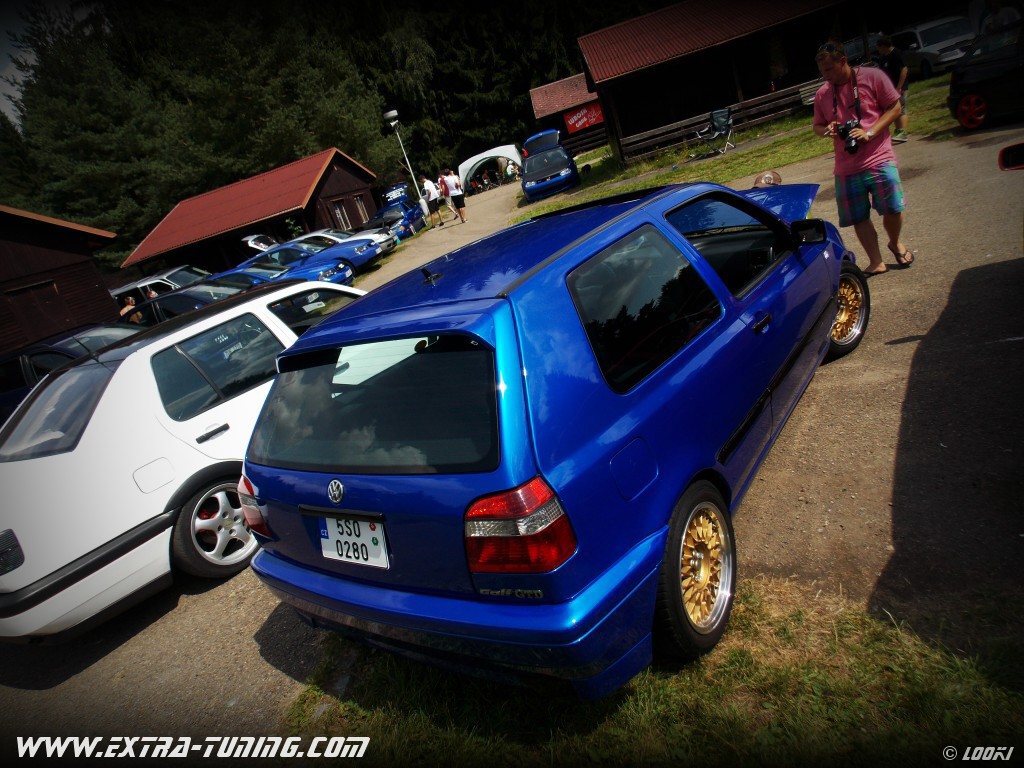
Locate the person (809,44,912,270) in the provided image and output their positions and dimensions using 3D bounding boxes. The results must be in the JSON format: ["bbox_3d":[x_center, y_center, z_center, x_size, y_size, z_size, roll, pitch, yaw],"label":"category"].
[{"bbox_3d":[2.624,-1.665,5.101,0.450,1.730,0.580,-32,22,-37],"label":"person"}]

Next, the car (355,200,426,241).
[{"bbox_3d":[-4.550,-6.133,25.670,1.700,1.420,4.000,-15,18,10],"label":"car"}]

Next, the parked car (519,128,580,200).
[{"bbox_3d":[1.115,-6.804,21.238,1.700,1.900,4.000,-15,18,10],"label":"parked car"}]

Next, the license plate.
[{"bbox_3d":[-0.499,0.486,2.122,0.320,0.152,0.015,-3,5,39],"label":"license plate"}]

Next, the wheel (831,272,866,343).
[{"bbox_3d":[1.945,-0.449,4.110,0.425,0.425,0.170,-29,21,-32],"label":"wheel"}]

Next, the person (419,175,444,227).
[{"bbox_3d":[-2.741,-6.102,22.849,0.420,1.770,0.520,2,26,47],"label":"person"}]

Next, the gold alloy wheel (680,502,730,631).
[{"bbox_3d":[0.583,0.602,2.268,0.170,0.425,0.425,-3,23,39],"label":"gold alloy wheel"}]

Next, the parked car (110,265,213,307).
[{"bbox_3d":[-9.828,-2.655,20.605,4.300,1.520,1.720,-12,19,20],"label":"parked car"}]

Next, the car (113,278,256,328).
[{"bbox_3d":[-6.946,-1.524,15.260,4.100,1.400,1.700,-13,18,16],"label":"car"}]

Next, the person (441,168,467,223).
[{"bbox_3d":[-1.928,-6.239,22.637,0.520,1.770,0.420,-19,17,-4],"label":"person"}]

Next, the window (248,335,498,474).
[{"bbox_3d":[-0.490,0.079,2.184,1.200,0.400,0.090,-3,-15,39],"label":"window"}]

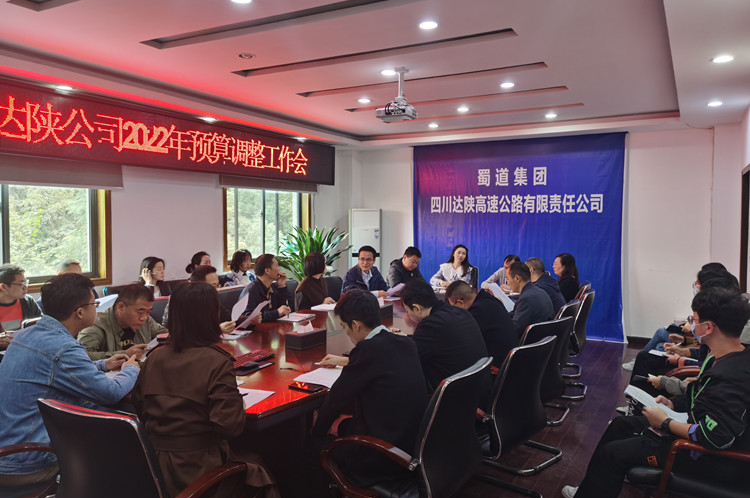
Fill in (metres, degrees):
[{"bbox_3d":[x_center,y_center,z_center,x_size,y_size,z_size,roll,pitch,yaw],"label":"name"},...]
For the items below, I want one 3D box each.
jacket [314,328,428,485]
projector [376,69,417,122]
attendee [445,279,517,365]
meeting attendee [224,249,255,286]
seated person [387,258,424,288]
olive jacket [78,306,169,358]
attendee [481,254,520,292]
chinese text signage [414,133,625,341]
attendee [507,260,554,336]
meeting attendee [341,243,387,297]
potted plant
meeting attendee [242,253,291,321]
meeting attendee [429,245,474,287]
[{"bbox_3d":[-0.012,0.726,2.680,0.530,0.630,0.480,2,3,33],"label":"jacket"},{"bbox_3d":[0.182,-1.272,4.830,0.300,0.450,0.260,1,3,29],"label":"projector"},{"bbox_3d":[0.620,0.797,4.089,0.850,1.180,0.550,2,3,29],"label":"attendee"},{"bbox_3d":[-1.515,0.633,6.888,0.750,1.230,0.480,2,3,34],"label":"meeting attendee"},{"bbox_3d":[0.360,0.652,6.500,0.750,1.240,0.520,2,3,35],"label":"seated person"},{"bbox_3d":[-1.659,0.648,3.816,0.580,0.540,0.520,-2,3,-41],"label":"olive jacket"},{"bbox_3d":[1.635,0.648,7.350,0.550,1.190,0.750,2,3,29],"label":"attendee"},{"bbox_3d":[1.942,-0.184,8.447,3.080,2.755,0.040,2,3,29],"label":"chinese text signage"},{"bbox_3d":[1.118,0.726,4.932,0.800,1.250,0.520,2,3,29],"label":"attendee"},{"bbox_3d":[-0.062,0.618,6.831,0.550,1.280,0.780,-1,3,-31],"label":"meeting attendee"},{"bbox_3d":[-0.720,0.485,6.900,0.900,1.540,0.900,1,3,29],"label":"potted plant"},{"bbox_3d":[-0.966,0.693,5.207,0.780,1.270,0.520,2,3,29],"label":"meeting attendee"},{"bbox_3d":[1.090,0.589,7.704,0.520,1.270,0.750,2,3,29],"label":"meeting attendee"}]

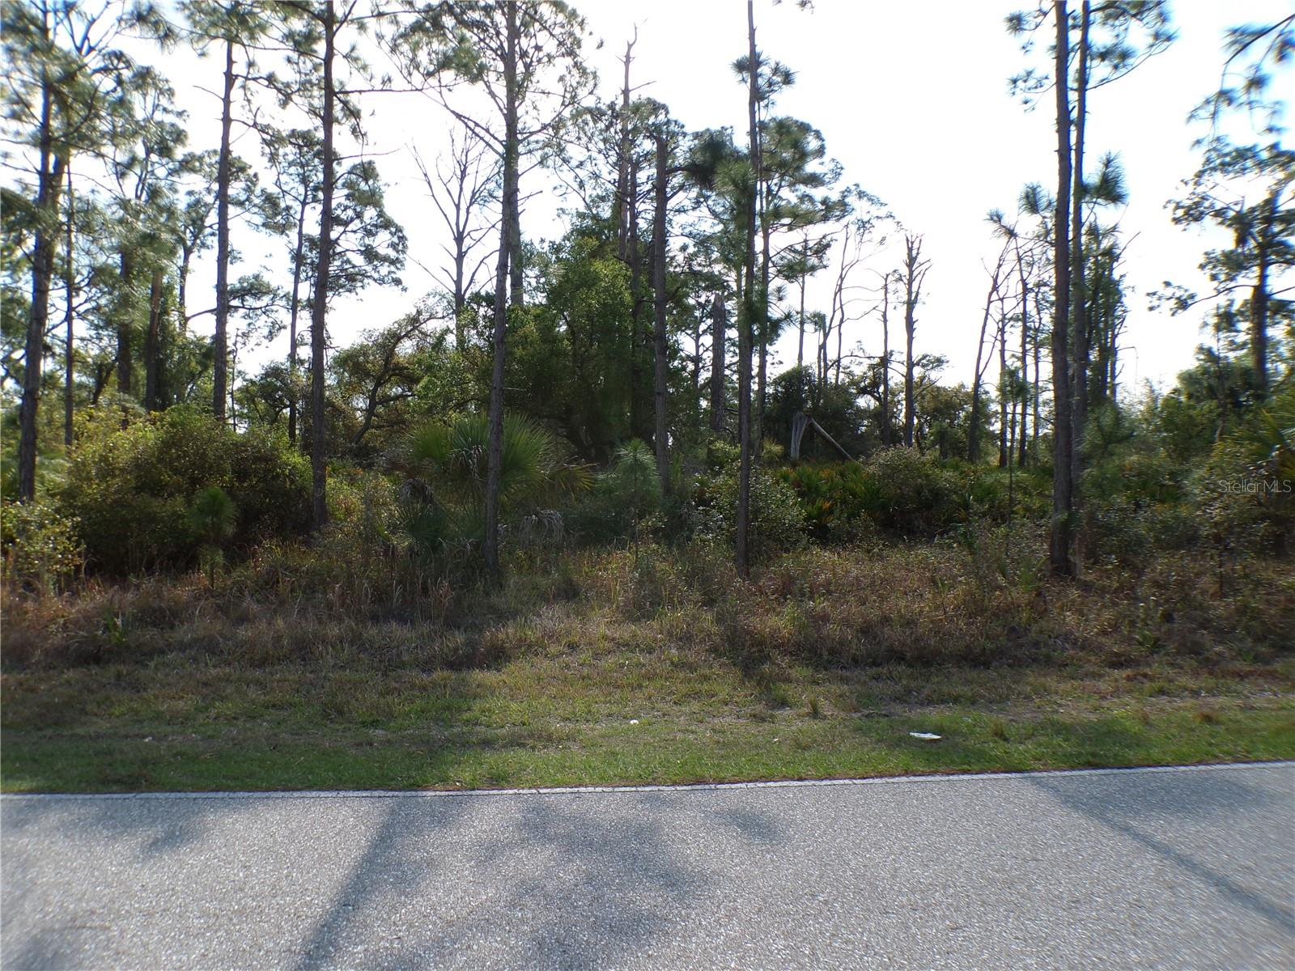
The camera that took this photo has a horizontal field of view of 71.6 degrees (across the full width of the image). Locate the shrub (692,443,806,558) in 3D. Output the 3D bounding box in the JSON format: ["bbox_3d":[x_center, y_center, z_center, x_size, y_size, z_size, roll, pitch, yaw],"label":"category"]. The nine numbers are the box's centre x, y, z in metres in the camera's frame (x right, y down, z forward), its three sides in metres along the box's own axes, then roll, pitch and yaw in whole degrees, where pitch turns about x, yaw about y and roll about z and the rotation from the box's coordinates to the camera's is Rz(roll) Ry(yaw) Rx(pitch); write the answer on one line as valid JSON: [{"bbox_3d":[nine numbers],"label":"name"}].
[{"bbox_3d":[1.642,0.294,14.500,1.800,1.900,1.700,0,1,0],"label":"shrub"}]

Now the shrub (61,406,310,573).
[{"bbox_3d":[-7.098,0.093,13.800,3.600,2.550,2.800,0,1,0],"label":"shrub"}]

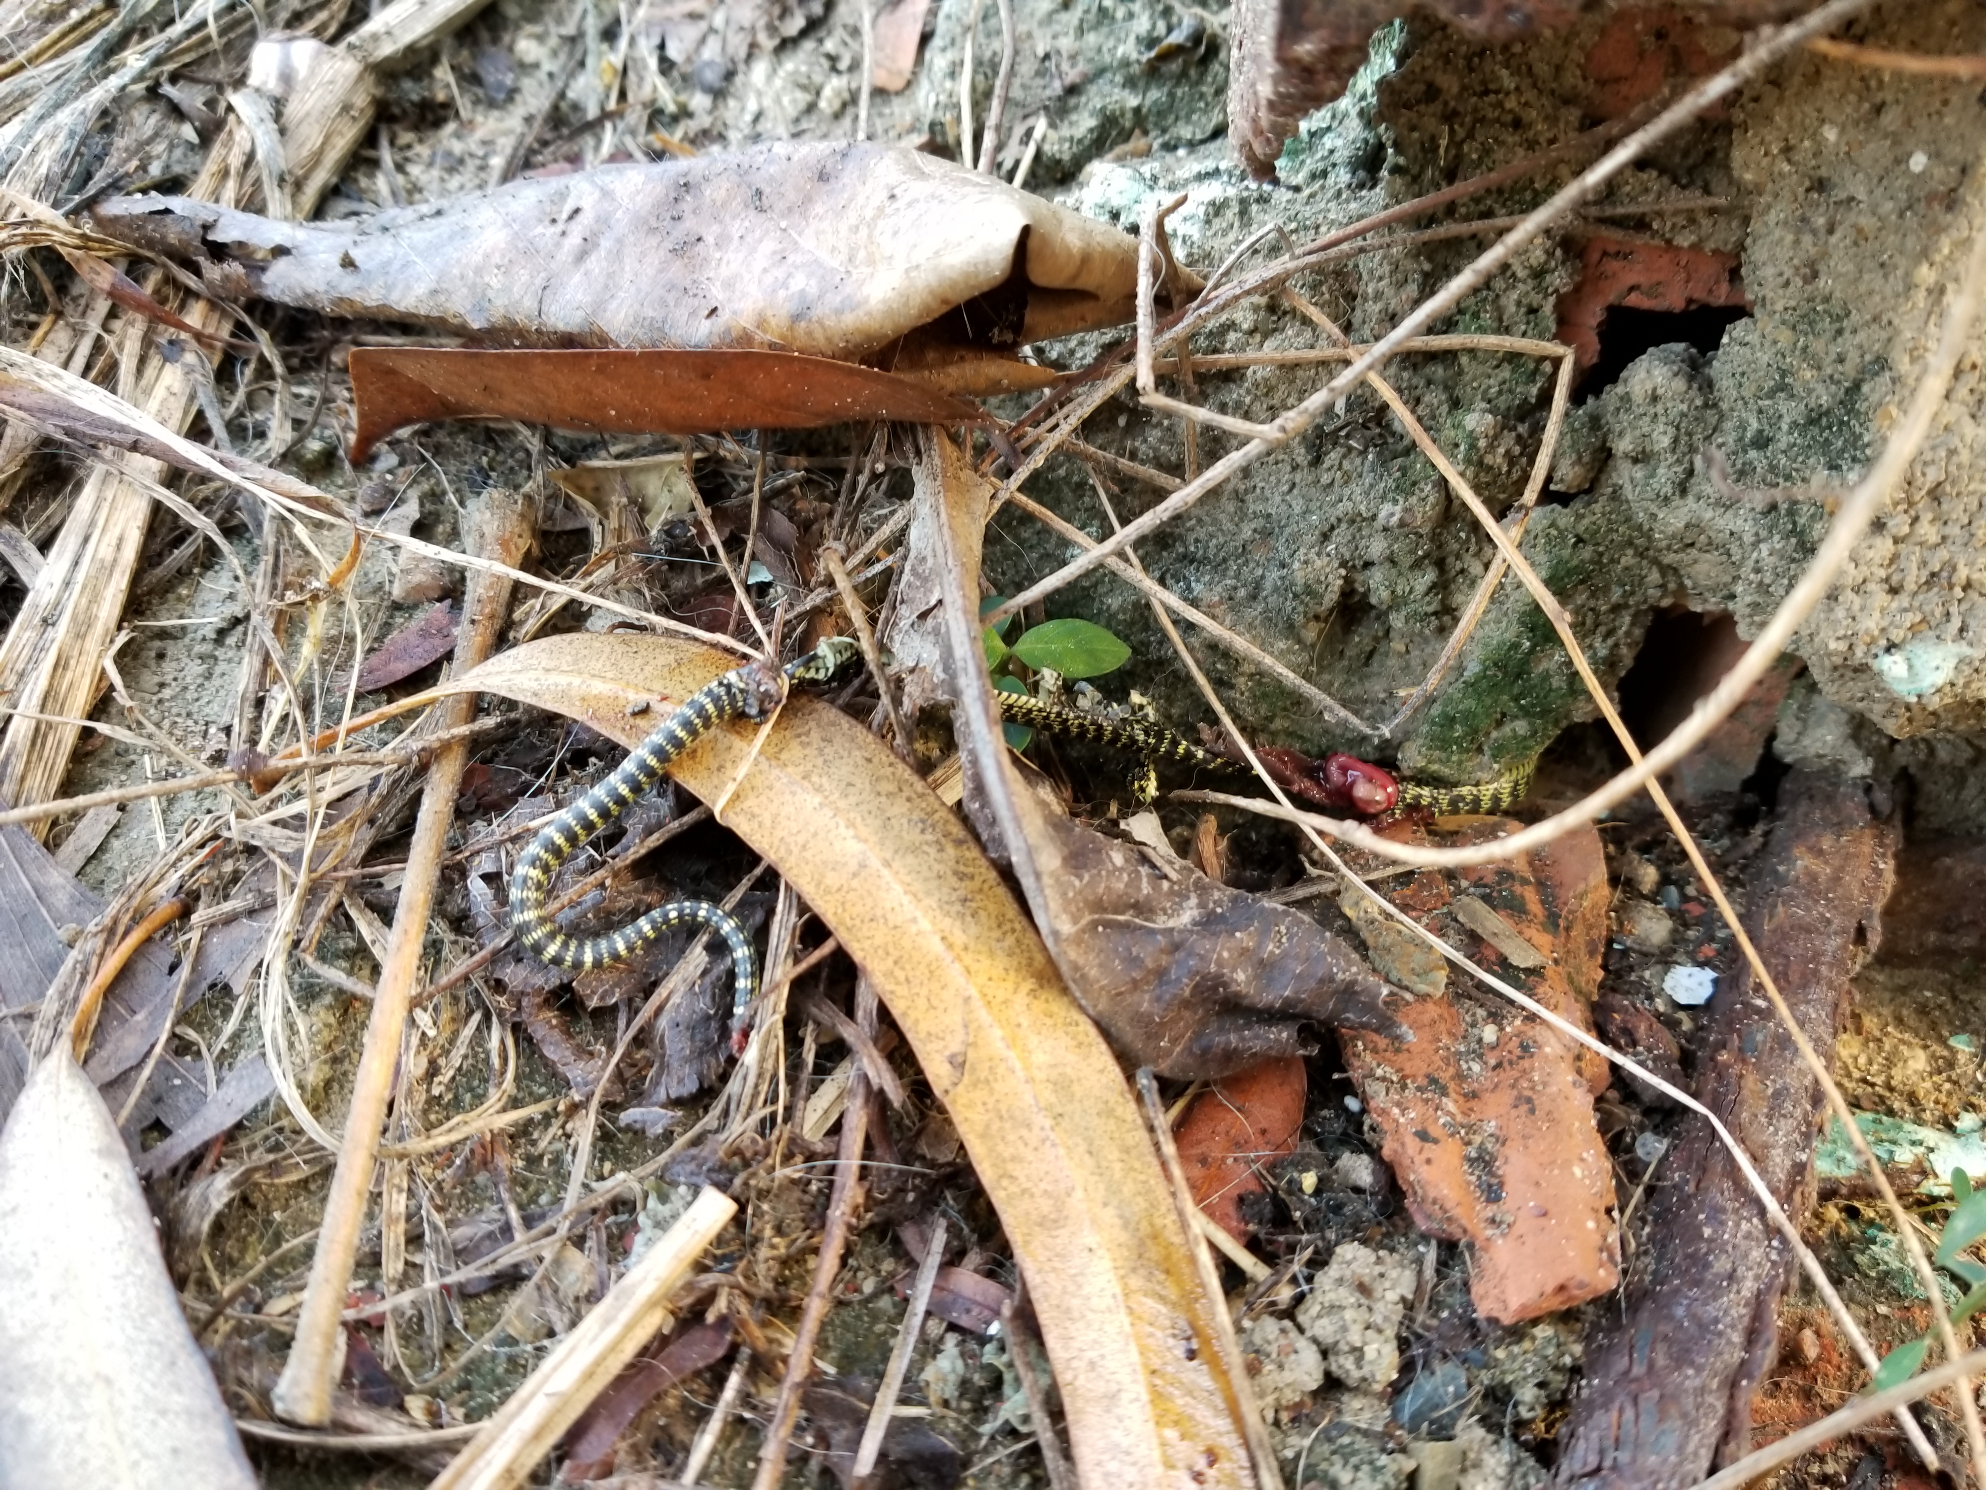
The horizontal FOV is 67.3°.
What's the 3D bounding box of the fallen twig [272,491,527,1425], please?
[{"bbox_3d":[-0.113,0.030,0.292,0.011,0.011,0.186,3,65,-2],"label":"fallen twig"}]

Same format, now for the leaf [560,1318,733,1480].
[{"bbox_3d":[-0.060,0.114,0.262,0.009,0.006,0.034,42,70,15],"label":"leaf"}]

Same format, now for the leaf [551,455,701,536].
[{"bbox_3d":[-0.084,-0.058,0.339,0.033,0.008,0.018,6,65,0],"label":"leaf"}]

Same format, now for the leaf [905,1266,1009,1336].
[{"bbox_3d":[-0.007,0.100,0.271,0.019,0.005,0.008,18,65,5],"label":"leaf"}]

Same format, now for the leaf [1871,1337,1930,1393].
[{"bbox_3d":[0.155,0.105,0.255,0.011,0.005,0.005,-40,73,-19],"label":"leaf"}]

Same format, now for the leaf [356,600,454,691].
[{"bbox_3d":[-0.125,-0.020,0.320,0.013,0.005,0.026,41,70,15],"label":"leaf"}]

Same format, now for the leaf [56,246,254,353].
[{"bbox_3d":[-0.196,-0.104,0.347,0.054,0.006,0.008,26,66,9],"label":"leaf"}]

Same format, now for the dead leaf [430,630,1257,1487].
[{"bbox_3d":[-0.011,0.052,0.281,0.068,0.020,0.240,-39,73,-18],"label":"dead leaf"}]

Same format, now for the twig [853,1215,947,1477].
[{"bbox_3d":[-0.016,0.106,0.265,0.003,0.004,0.045,17,65,5],"label":"twig"}]

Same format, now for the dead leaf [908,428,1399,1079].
[{"bbox_3d":[0.015,0.003,0.297,0.057,0.030,0.163,-32,71,-16],"label":"dead leaf"}]

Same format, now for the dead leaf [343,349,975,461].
[{"bbox_3d":[-0.070,-0.074,0.330,0.140,0.022,0.015,2,65,-2],"label":"dead leaf"}]

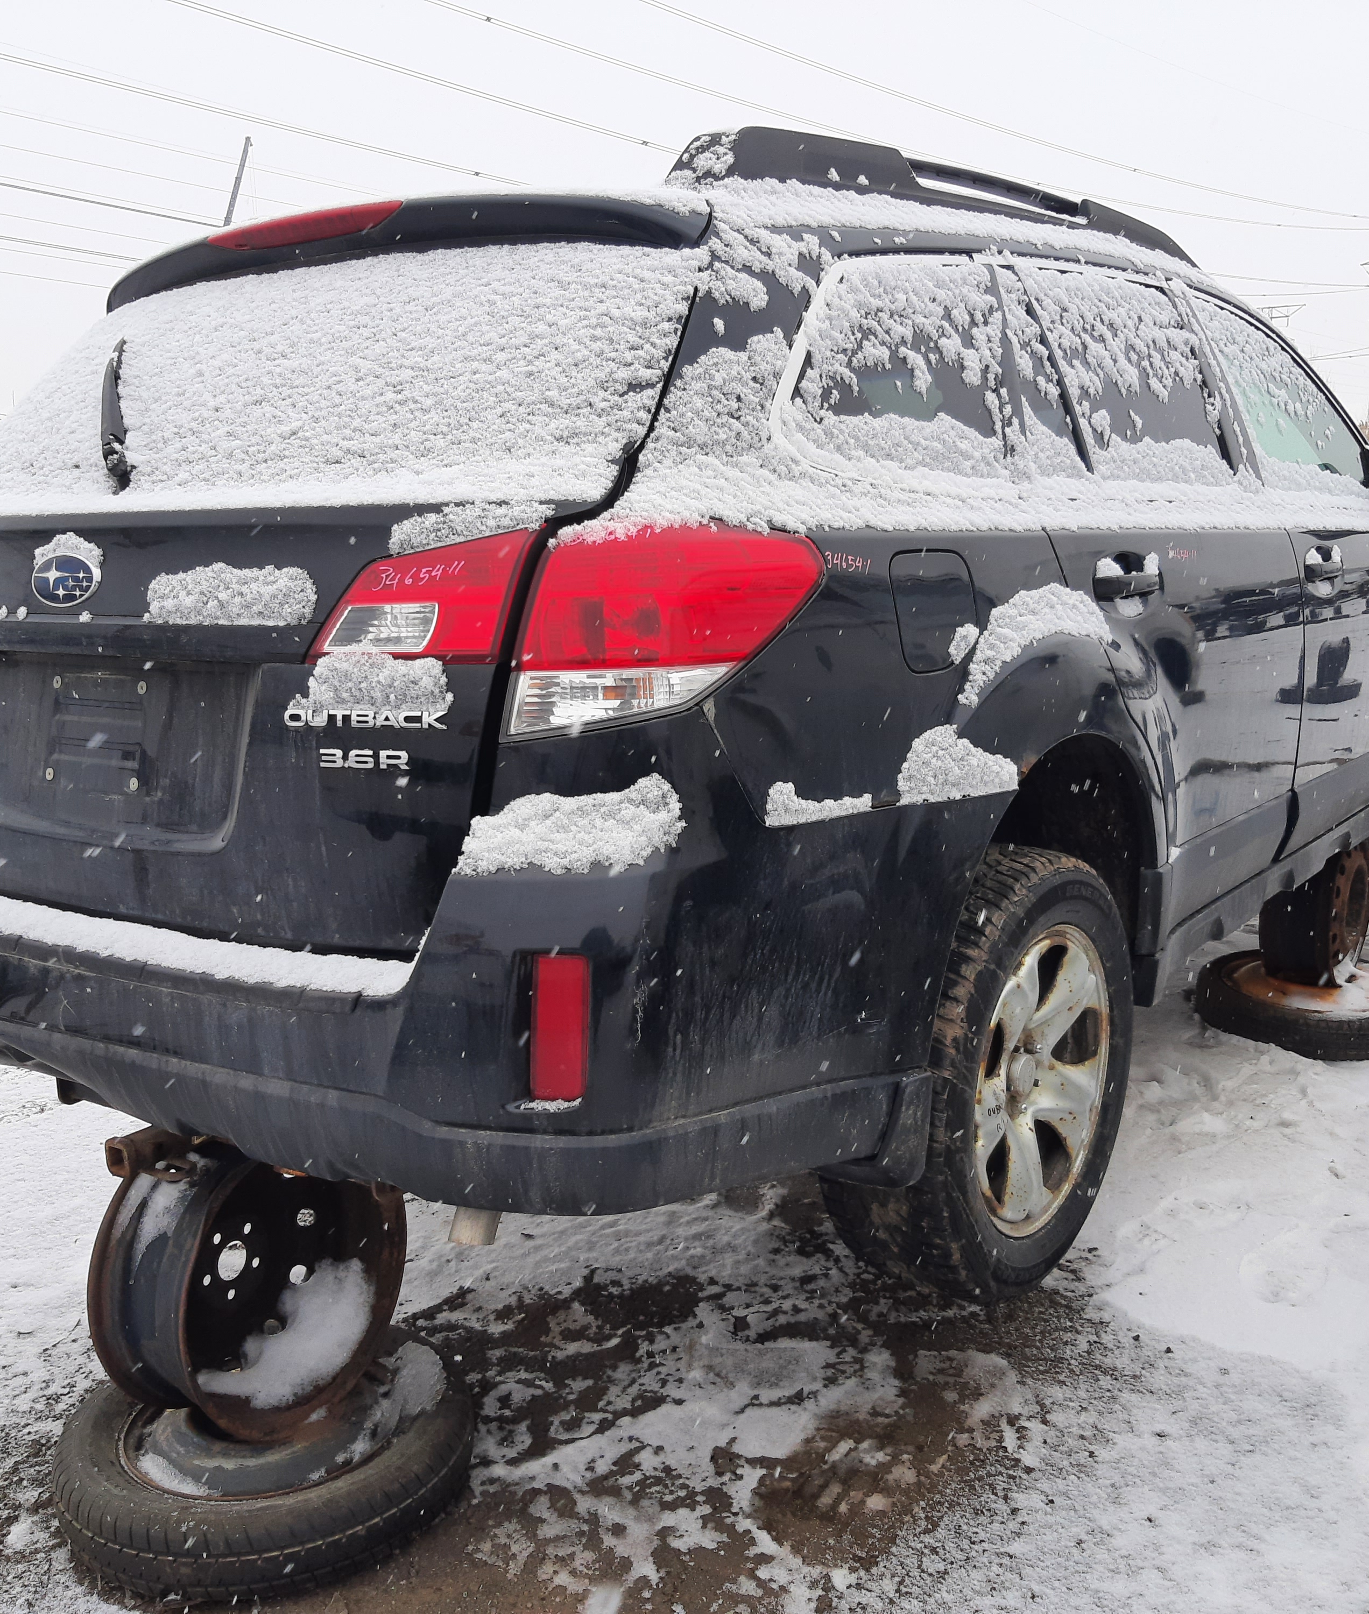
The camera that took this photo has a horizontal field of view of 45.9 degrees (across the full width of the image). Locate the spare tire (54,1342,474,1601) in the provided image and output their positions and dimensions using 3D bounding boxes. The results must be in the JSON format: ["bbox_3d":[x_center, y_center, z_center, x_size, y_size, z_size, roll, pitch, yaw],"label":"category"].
[{"bbox_3d":[-0.609,0.950,2.383,0.602,0.140,0.602,-2,11,0],"label":"spare tire"}]

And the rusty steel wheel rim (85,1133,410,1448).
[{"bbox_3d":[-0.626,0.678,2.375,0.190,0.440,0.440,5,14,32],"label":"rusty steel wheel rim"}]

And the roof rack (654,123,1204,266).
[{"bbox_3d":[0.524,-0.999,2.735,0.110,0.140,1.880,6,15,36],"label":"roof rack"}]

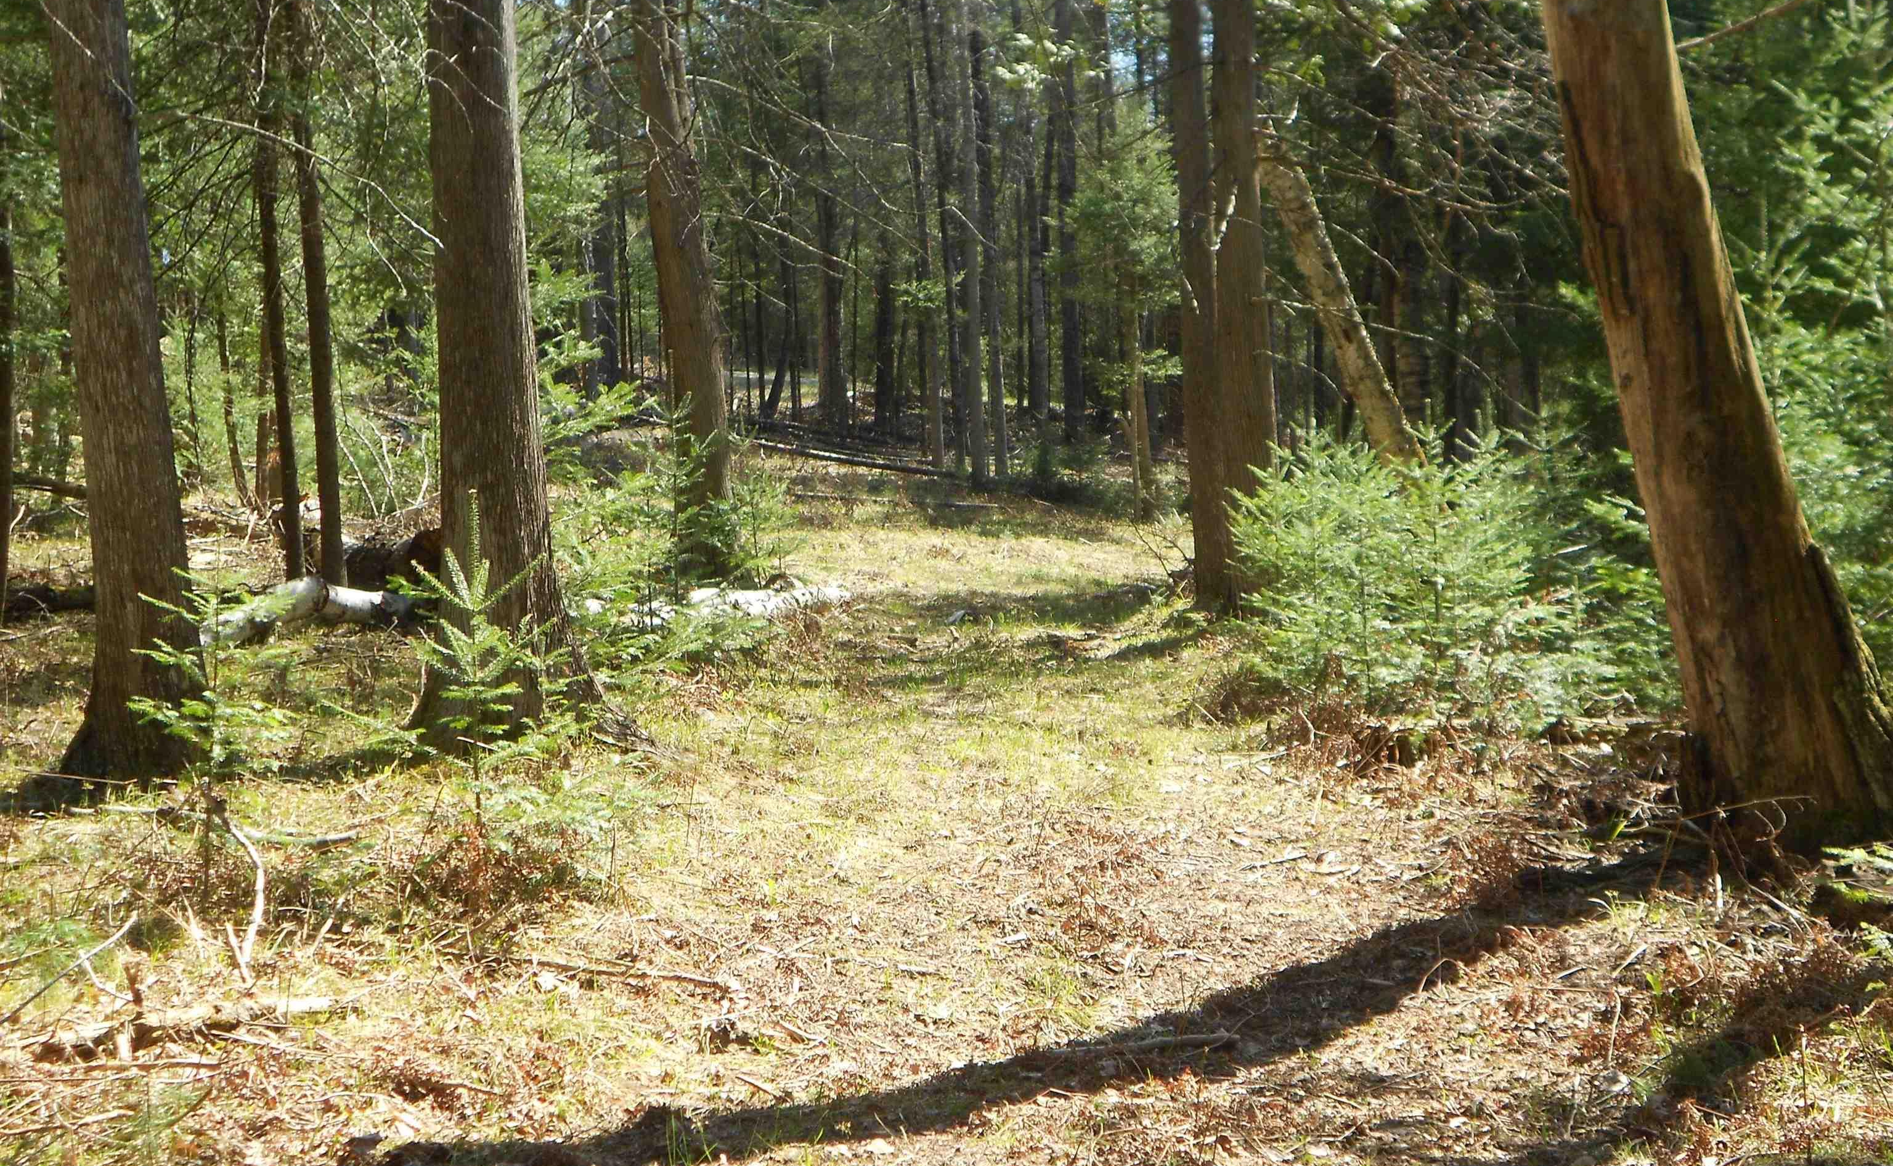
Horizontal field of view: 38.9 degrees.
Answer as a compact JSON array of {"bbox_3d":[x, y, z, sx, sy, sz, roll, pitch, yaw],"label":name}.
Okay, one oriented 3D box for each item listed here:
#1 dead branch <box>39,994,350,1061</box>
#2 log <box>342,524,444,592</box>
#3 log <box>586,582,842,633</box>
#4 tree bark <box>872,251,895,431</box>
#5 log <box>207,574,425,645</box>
[{"bbox_3d":[-1.675,0.982,6.005,0.687,0.075,0.085,-4,6,-23],"label":"dead branch"},{"bbox_3d":[-3.272,-0.132,15.814,0.688,0.380,0.420,2,6,30],"label":"log"},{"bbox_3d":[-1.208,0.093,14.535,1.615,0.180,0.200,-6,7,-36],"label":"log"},{"bbox_3d":[-0.796,-3.040,33.935,0.226,2.313,0.226,-1,6,-1],"label":"tree bark"},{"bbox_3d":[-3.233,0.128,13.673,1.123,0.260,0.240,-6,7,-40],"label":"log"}]

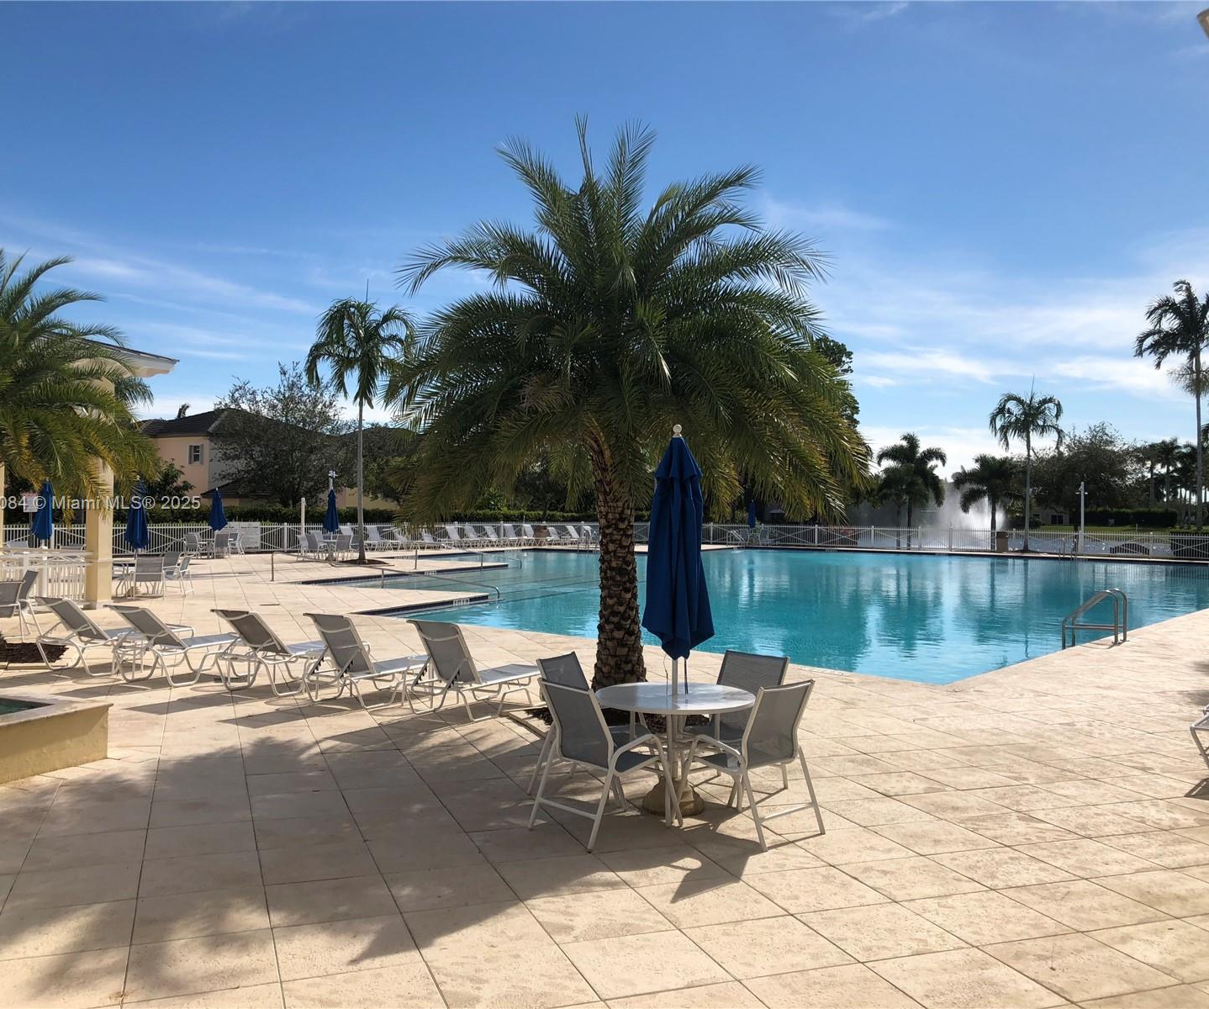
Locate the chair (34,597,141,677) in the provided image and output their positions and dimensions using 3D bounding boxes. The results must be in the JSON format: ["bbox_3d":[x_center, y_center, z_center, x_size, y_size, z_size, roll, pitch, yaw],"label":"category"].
[{"bbox_3d":[-5.903,1.514,13.189,0.660,0.870,1.900,1,0,28],"label":"chair"}]

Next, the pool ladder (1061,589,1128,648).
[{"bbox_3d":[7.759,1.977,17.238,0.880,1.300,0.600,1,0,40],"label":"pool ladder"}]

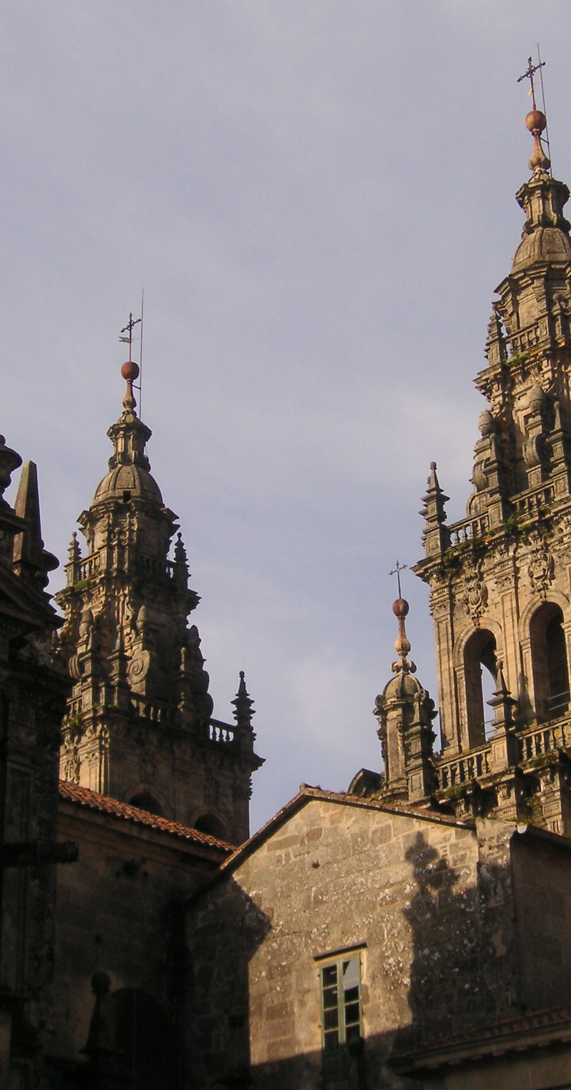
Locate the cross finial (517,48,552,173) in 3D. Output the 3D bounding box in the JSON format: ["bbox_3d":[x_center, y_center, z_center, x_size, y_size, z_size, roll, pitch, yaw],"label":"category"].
[{"bbox_3d":[11.564,-19.902,102.978,1.550,6.500,1.000,-22,-32,37],"label":"cross finial"}]

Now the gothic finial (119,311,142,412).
[{"bbox_3d":[-8.358,-9.885,120.061,1.500,6.000,1.000,-22,-32,37],"label":"gothic finial"}]

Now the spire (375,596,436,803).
[{"bbox_3d":[4.950,6.192,91.459,2.100,9.000,2.100,-22,-32,37],"label":"spire"}]

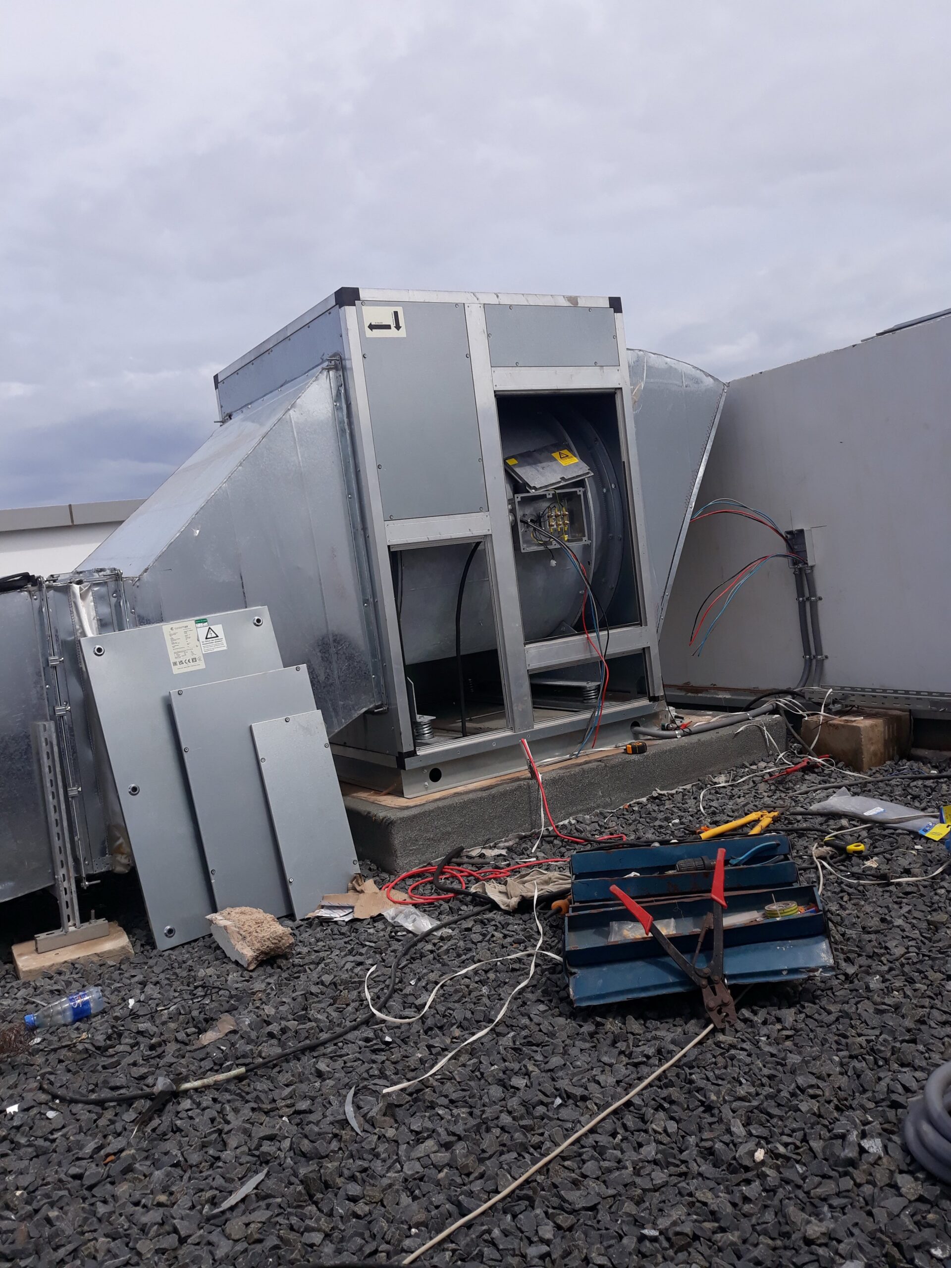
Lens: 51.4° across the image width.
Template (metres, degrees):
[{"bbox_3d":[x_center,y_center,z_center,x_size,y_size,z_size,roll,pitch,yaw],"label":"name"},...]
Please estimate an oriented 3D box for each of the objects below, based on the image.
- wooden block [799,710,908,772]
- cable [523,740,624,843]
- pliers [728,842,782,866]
[{"bbox_3d":[1.625,0.453,4.242,0.283,0.197,0.333,-10,5,-29],"label":"wooden block"},{"bbox_3d":[0.337,0.574,3.676,0.480,0.348,0.150,-3,6,45],"label":"cable"},{"bbox_3d":[0.652,0.539,2.380,0.180,0.024,0.055,-19,29,1],"label":"pliers"}]

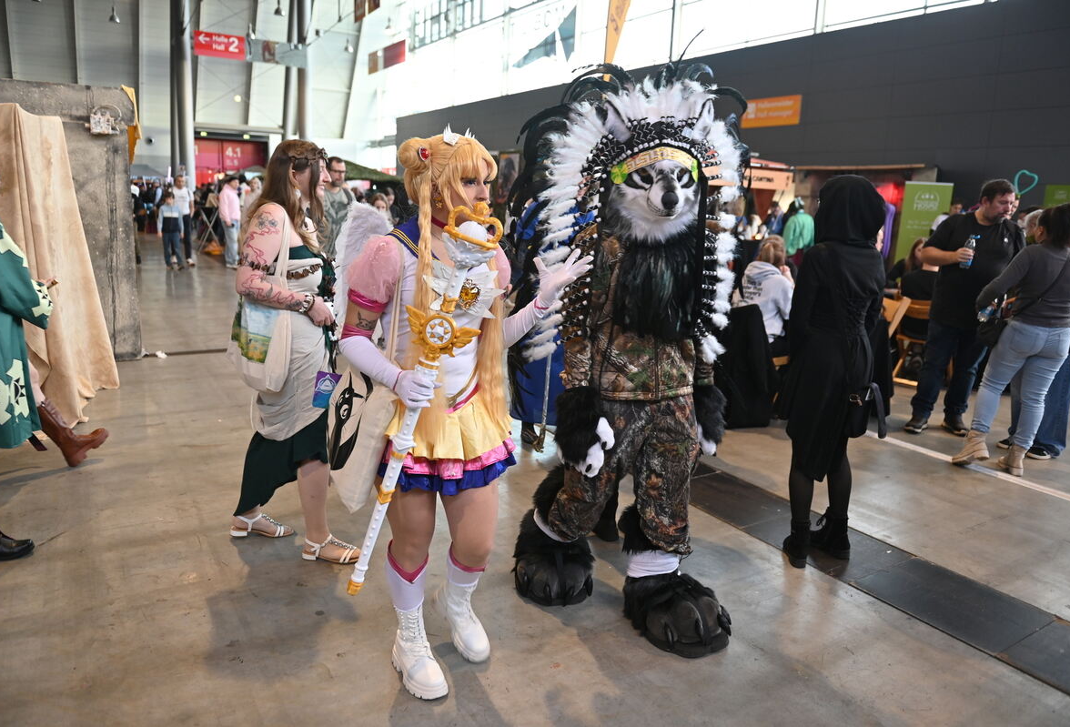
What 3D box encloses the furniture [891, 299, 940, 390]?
[{"bbox_3d":[3.617,-0.198,6.540,0.480,0.790,0.450,-9,17,-39],"label":"furniture"}]

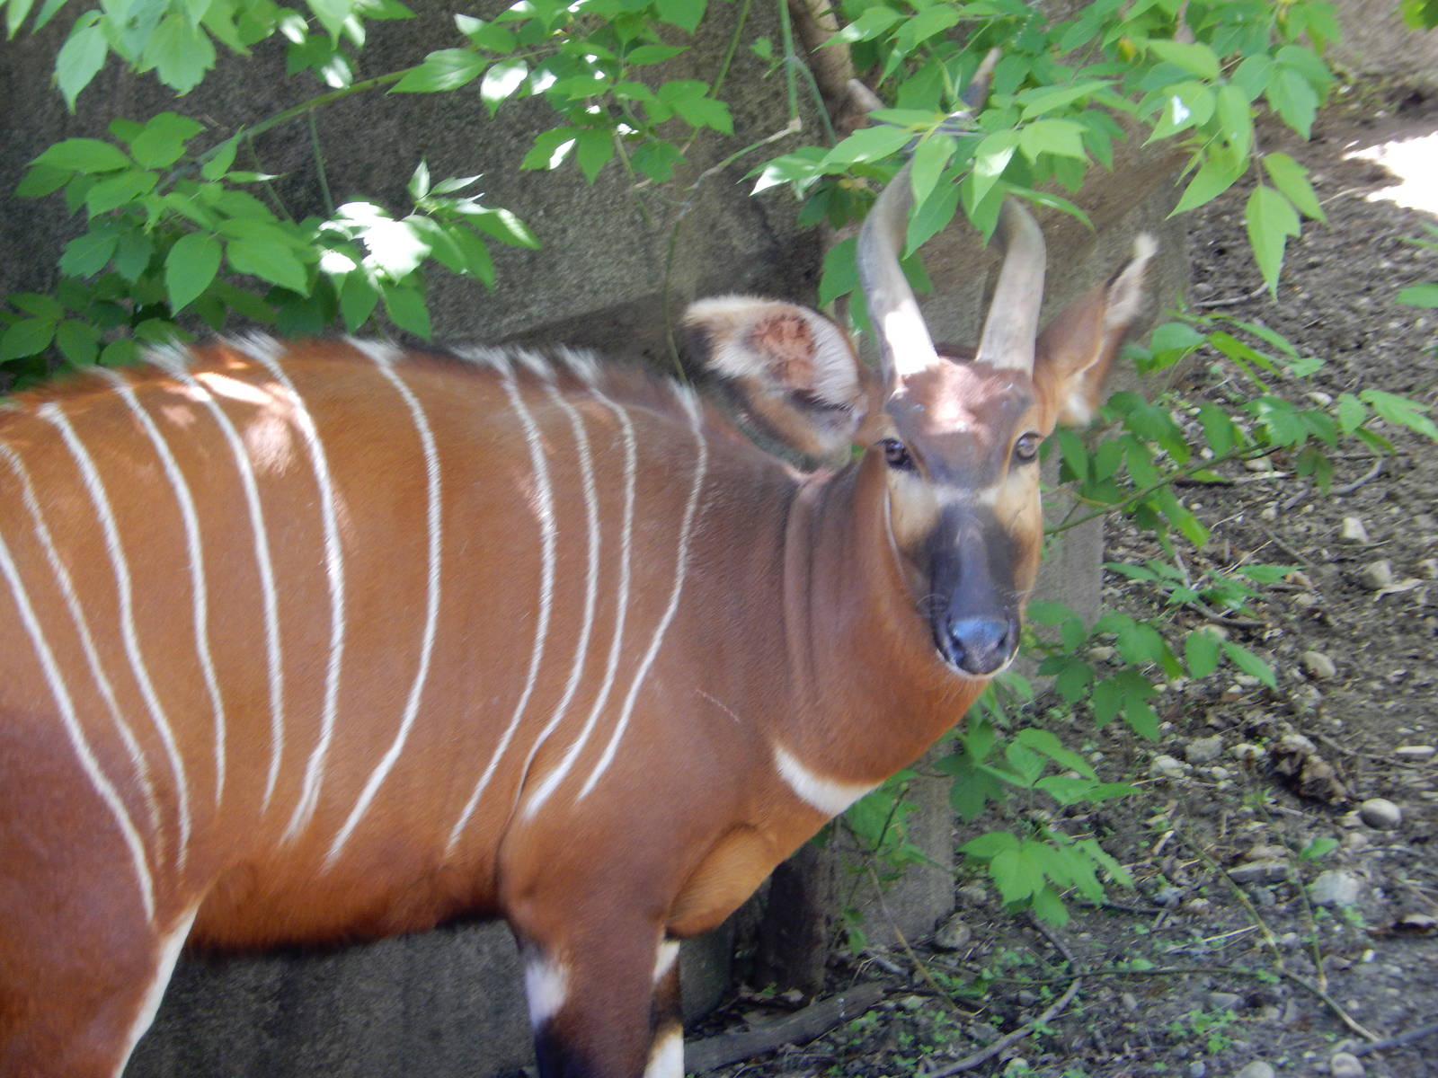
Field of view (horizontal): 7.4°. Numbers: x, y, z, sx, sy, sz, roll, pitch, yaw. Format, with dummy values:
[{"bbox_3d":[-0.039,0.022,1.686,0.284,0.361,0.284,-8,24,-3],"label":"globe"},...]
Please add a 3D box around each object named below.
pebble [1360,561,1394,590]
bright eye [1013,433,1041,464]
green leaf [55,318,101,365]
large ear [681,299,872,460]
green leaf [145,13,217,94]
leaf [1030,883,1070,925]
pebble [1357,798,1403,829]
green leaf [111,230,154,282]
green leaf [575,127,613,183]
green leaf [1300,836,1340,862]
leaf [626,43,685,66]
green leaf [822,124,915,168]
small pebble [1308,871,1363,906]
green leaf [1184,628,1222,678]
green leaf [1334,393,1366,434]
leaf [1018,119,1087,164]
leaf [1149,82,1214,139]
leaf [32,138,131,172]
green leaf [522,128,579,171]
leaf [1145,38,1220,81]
[{"bbox_3d":[0.854,0.047,14.400,0.044,0.033,0.040,0,11,0],"label":"pebble"},{"bbox_3d":[0.317,-0.093,11.400,0.030,0.031,0.025,-5,10,-30],"label":"bright eye"},{"bbox_3d":[-0.711,-0.219,12.300,0.047,0.070,0.015,-27,-22,-19],"label":"green leaf"},{"bbox_3d":[0.063,-0.167,11.450,0.202,0.168,0.090,1,9,9],"label":"large ear"},{"bbox_3d":[-0.568,-0.511,11.700,0.076,0.085,0.030,0,9,0],"label":"green leaf"},{"bbox_3d":[0.370,0.409,12.400,0.035,0.015,0.059,-23,62,-16],"label":"leaf"},{"bbox_3d":[0.817,0.339,13.700,0.052,0.035,0.046,0,11,0],"label":"pebble"},{"bbox_3d":[-0.634,-0.306,12.000,0.045,0.057,0.030,0,9,0],"label":"green leaf"},{"bbox_3d":[-0.138,-0.423,12.200,0.040,0.069,0.015,-5,-24,-3],"label":"green leaf"},{"bbox_3d":[0.705,0.363,13.000,0.050,0.016,0.029,-22,50,-10],"label":"green leaf"},{"bbox_3d":[-0.070,-0.533,12.200,0.069,0.015,0.037,-9,28,17],"label":"leaf"},{"bbox_3d":[0.158,-0.416,11.800,0.112,0.014,0.043,-23,53,-18],"label":"green leaf"},{"bbox_3d":[0.696,0.394,12.500,0.062,0.043,0.050,0,9,0],"label":"small pebble"},{"bbox_3d":[0.541,0.128,12.400,0.040,0.063,0.015,8,-24,5],"label":"green leaf"},{"bbox_3d":[0.712,-0.141,12.500,0.034,0.053,0.015,-7,-27,-5],"label":"green leaf"},{"bbox_3d":[0.344,-0.409,11.400,0.072,0.046,0.030,0,9,0],"label":"leaf"},{"bbox_3d":[0.500,-0.463,12.000,0.099,0.014,0.050,-41,68,-21],"label":"leaf"},{"bbox_3d":[-0.701,-0.422,12.200,0.109,0.016,0.051,-1,45,-5],"label":"leaf"},{"bbox_3d":[-0.179,-0.415,11.800,0.061,0.047,0.030,0,9,0],"label":"green leaf"},{"bbox_3d":[0.489,-0.506,11.700,0.088,0.016,0.042,27,50,-5],"label":"leaf"}]

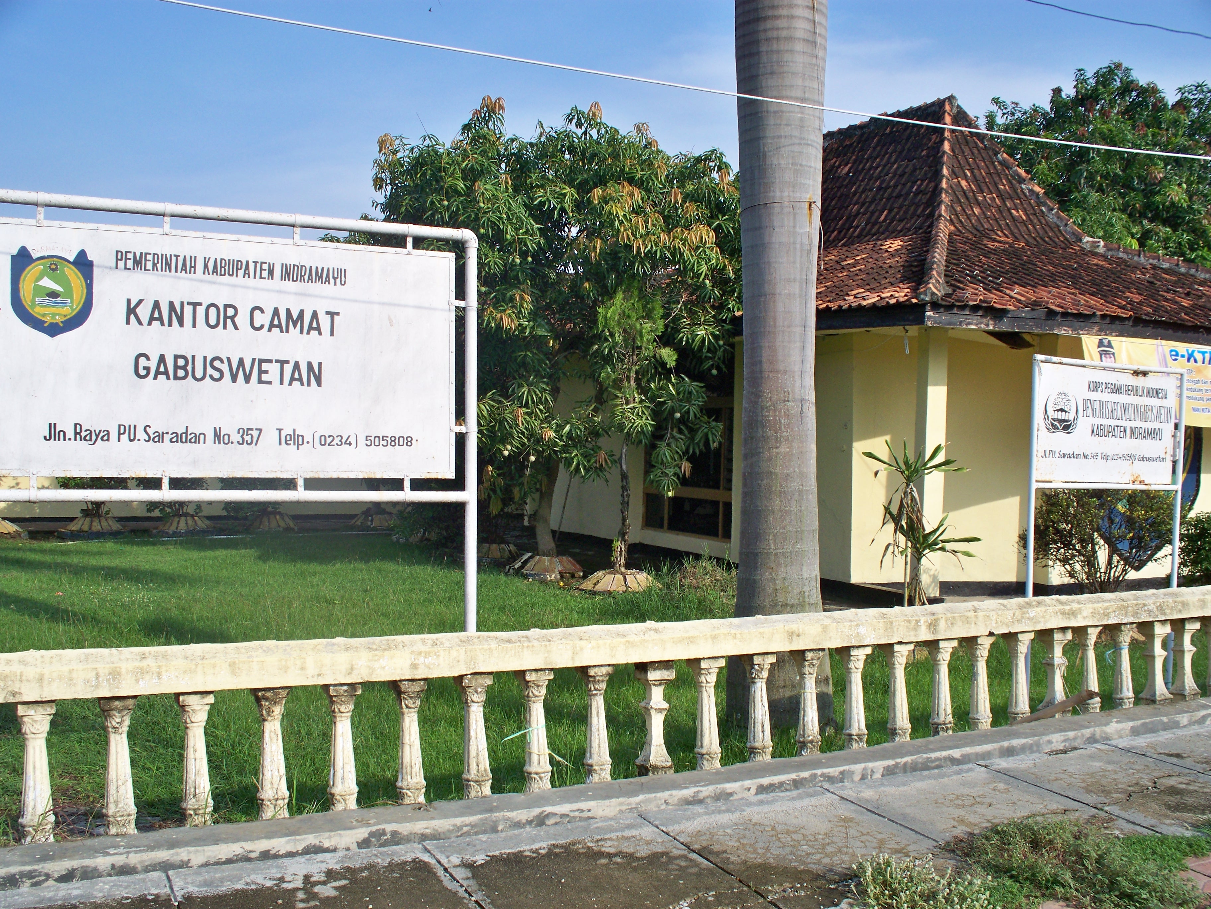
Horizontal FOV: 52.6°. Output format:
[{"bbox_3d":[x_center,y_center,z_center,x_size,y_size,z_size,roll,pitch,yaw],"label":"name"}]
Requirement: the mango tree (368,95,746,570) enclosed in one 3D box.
[{"bbox_3d":[-0.484,-1.331,13.200,4.200,5.050,4.000,1,2,0],"label":"mango tree"}]

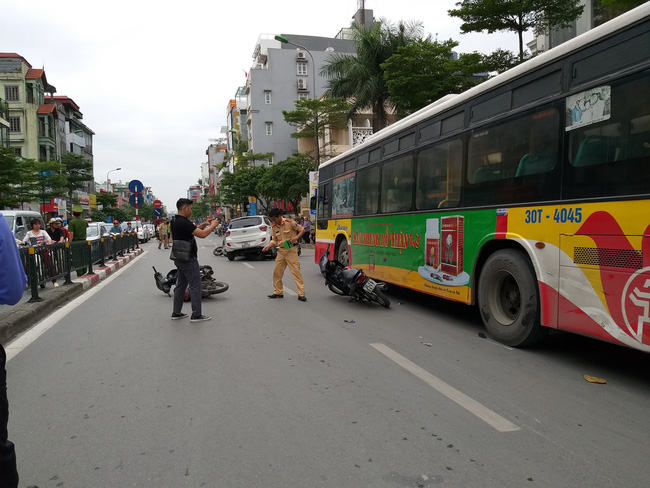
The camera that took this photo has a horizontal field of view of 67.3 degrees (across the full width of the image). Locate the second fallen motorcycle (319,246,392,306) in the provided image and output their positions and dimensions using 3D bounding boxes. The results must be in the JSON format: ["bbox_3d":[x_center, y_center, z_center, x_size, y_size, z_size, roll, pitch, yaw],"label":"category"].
[{"bbox_3d":[0.360,0.580,7.620,1.050,0.680,1.880,43,-15,-18],"label":"second fallen motorcycle"}]

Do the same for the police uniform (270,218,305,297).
[{"bbox_3d":[-0.655,0.230,8.500,0.600,1.370,0.420,0,3,30],"label":"police uniform"}]

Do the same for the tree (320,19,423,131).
[{"bbox_3d":[2.150,-4.900,22.300,4.700,10.600,4.700,-1,2,0],"label":"tree"}]

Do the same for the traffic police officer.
[{"bbox_3d":[-0.700,0.155,8.500,0.740,1.610,0.500,0,3,30],"label":"traffic police officer"}]

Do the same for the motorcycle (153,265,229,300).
[{"bbox_3d":[-2.480,0.735,9.020,1.050,0.680,1.850,4,-2,-28],"label":"motorcycle"}]

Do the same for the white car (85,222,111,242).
[{"bbox_3d":[-11.950,-0.250,25.000,1.760,1.620,4.300,-2,2,-16],"label":"white car"}]

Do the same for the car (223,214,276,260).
[{"bbox_3d":[-2.650,-0.300,19.200,1.680,1.500,3.770,-8,2,6],"label":"car"}]

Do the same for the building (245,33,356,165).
[{"bbox_3d":[-2.600,-12.400,60.800,14.000,23.000,6.500,-2,2,-16],"label":"building"}]

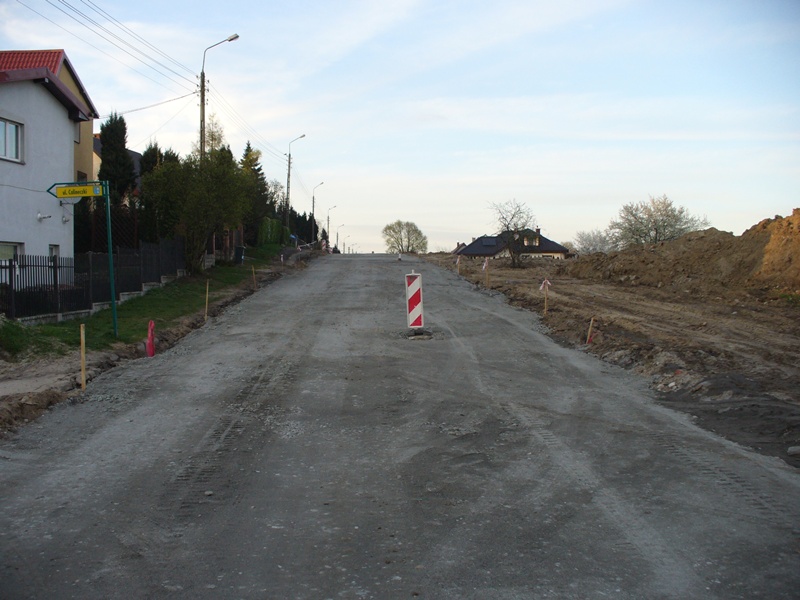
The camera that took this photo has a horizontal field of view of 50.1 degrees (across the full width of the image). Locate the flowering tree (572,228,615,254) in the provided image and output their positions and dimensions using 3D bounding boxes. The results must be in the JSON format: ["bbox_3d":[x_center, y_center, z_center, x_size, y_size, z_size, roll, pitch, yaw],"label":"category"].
[{"bbox_3d":[18.081,-4.490,80.069,4.100,4.400,4.000,1,2,0],"label":"flowering tree"}]

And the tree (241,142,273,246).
[{"bbox_3d":[-8.929,-6.264,53.111,2.600,7.000,2.600,1,2,0],"label":"tree"}]

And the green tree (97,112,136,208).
[{"bbox_3d":[-10.602,-3.968,32.096,1.450,6.100,1.450,1,2,0],"label":"green tree"}]

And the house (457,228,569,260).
[{"bbox_3d":[14.705,-6.450,113.095,14.000,6.000,11.500,1,2,9],"label":"house"}]

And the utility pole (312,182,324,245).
[{"bbox_3d":[-9.768,-9.383,102.145,1.500,9.200,0.400,1,2,-2],"label":"utility pole"}]

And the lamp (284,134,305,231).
[{"bbox_3d":[-8.580,-8.973,70.647,1.550,9.300,0.400,1,2,-2],"label":"lamp"}]

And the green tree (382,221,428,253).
[{"bbox_3d":[0.924,-9.848,150.129,8.000,8.200,8.000,1,2,0],"label":"green tree"}]

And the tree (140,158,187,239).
[{"bbox_3d":[-9.386,-3.497,34.071,1.900,4.500,1.900,1,2,0],"label":"tree"}]

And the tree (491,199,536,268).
[{"bbox_3d":[5.293,-3.125,40.051,2.100,3.200,2.000,1,2,0],"label":"tree"}]

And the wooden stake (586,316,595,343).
[{"bbox_3d":[3.466,0.566,15.600,0.045,0.480,0.045,12,2,0],"label":"wooden stake"}]

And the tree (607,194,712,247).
[{"bbox_3d":[18.715,-4.901,62.087,6.900,5.500,6.500,1,2,0],"label":"tree"}]

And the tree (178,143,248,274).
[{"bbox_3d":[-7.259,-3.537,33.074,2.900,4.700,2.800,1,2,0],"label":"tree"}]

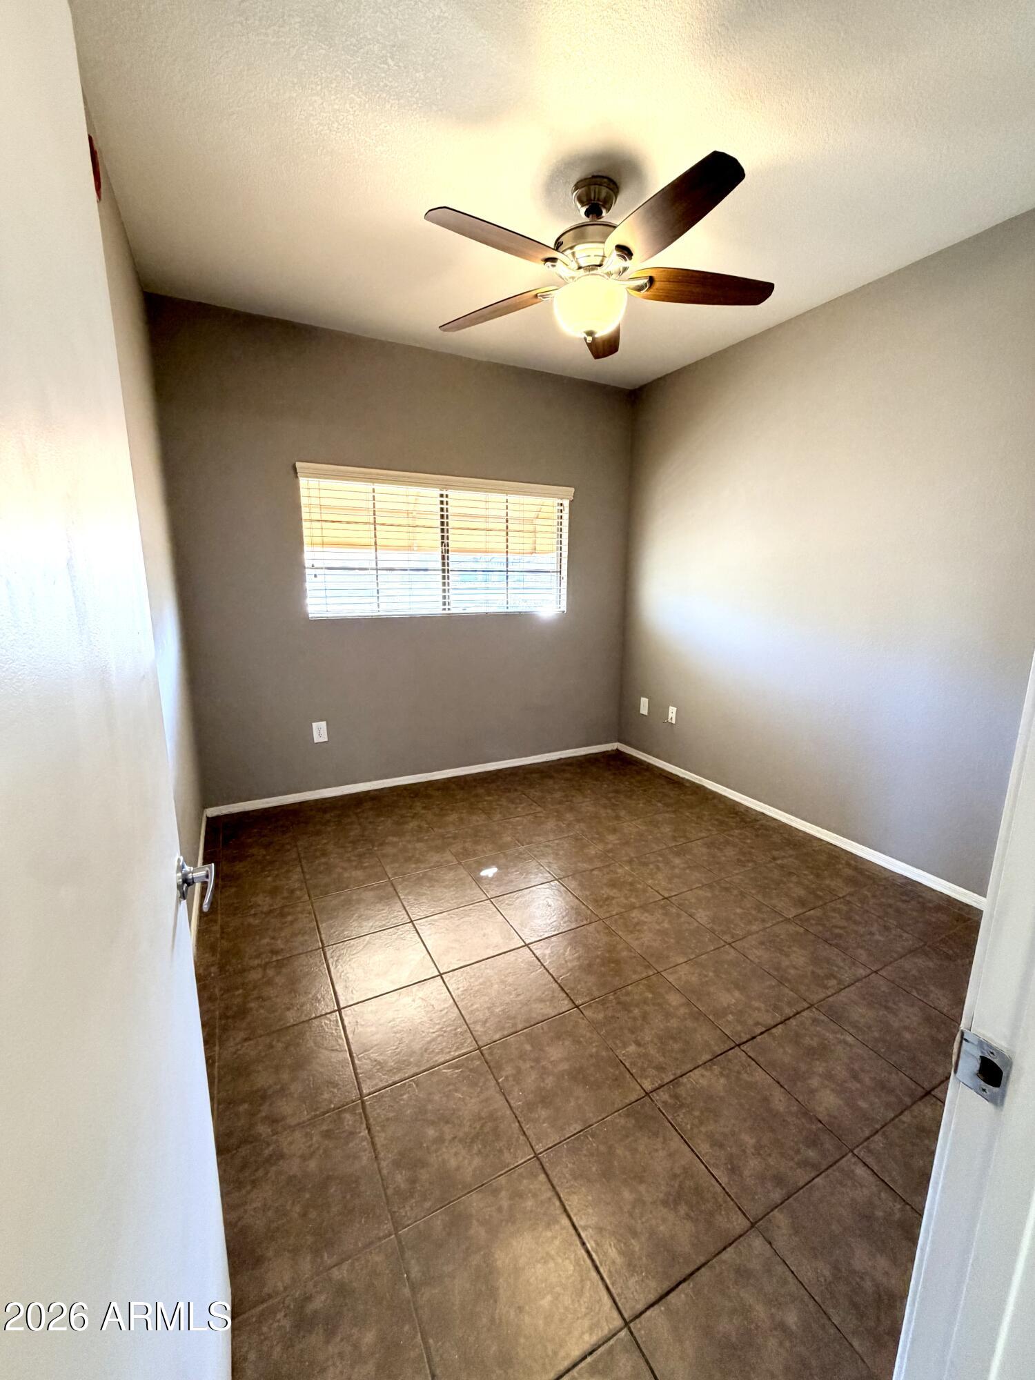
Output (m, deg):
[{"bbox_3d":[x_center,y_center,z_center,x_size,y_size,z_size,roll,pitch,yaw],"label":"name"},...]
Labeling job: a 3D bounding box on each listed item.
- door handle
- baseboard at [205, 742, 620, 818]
[{"bbox_3d":[-0.480,0.295,0.832,0.056,0.070,0.147,-6,14,-27],"label":"door handle"},{"bbox_3d":[-0.490,0.569,3.793,2.857,0.057,0.014,-6,14,-26],"label":"baseboard"}]

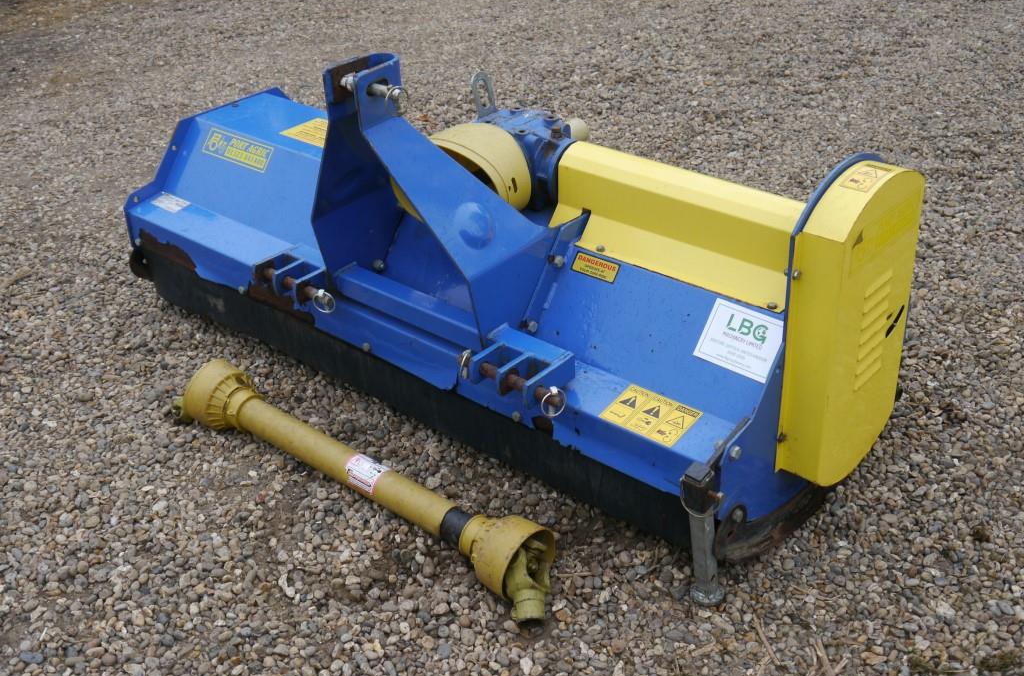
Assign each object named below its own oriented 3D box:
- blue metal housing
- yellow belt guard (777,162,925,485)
[{"bbox_3d":[-0.125,-0.334,2.933,1.949,0.844,0.704,22,37,37],"label":"blue metal housing"},{"bbox_3d":[0.633,-0.029,2.332,0.099,0.613,0.309,22,37,37],"label":"yellow belt guard"}]

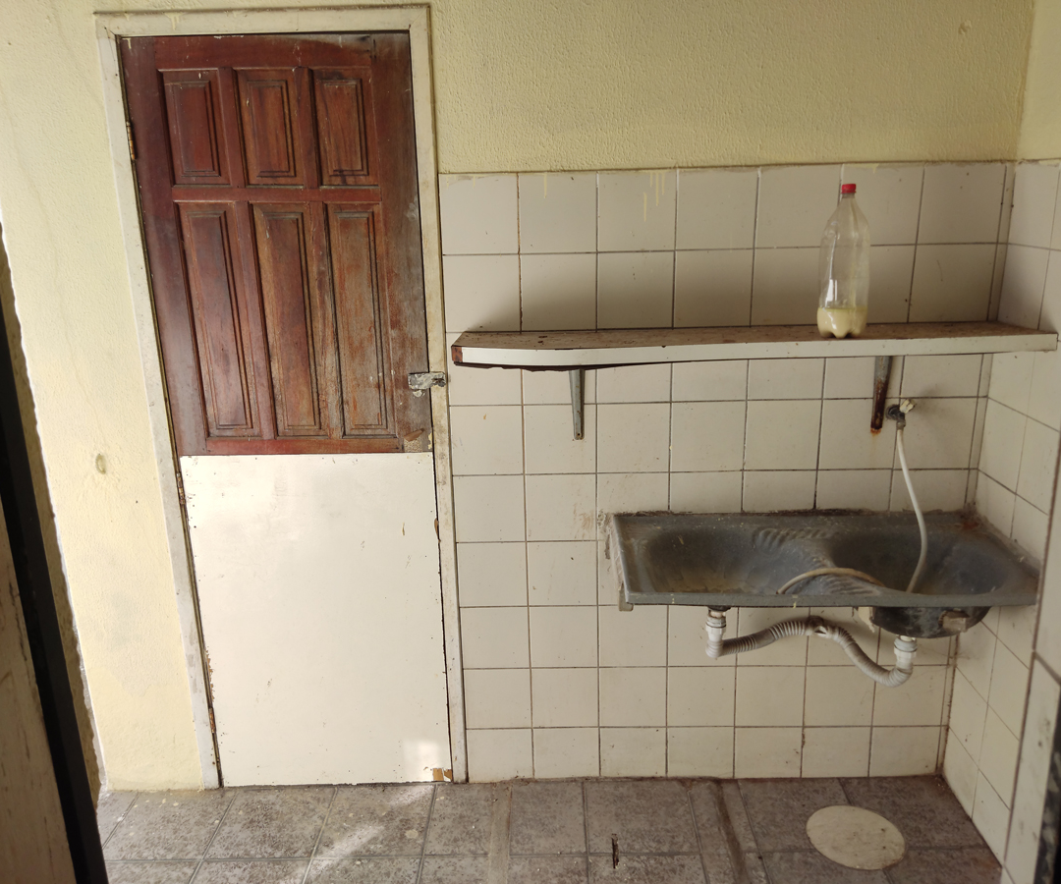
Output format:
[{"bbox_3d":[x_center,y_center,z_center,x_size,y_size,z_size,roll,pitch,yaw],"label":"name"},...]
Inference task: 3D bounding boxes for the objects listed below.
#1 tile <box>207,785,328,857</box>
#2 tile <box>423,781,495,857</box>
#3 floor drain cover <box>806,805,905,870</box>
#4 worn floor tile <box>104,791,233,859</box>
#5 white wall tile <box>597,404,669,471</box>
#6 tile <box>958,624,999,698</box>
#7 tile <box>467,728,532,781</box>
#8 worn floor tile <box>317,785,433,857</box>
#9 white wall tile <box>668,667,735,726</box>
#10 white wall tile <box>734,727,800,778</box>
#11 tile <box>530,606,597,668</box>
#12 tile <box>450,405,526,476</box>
[{"bbox_3d":[-0.741,1.095,2.451,0.301,0.010,0.299,-1,15,2],"label":"tile"},{"bbox_3d":[-0.198,1.078,2.434,0.180,0.010,0.298,-1,15,2],"label":"tile"},{"bbox_3d":[0.892,1.083,2.337,0.252,0.010,0.252,-1,15,2],"label":"floor drain cover"},{"bbox_3d":[-1.041,1.103,2.471,0.300,0.009,0.295,-1,15,2],"label":"worn floor tile"},{"bbox_3d":[0.282,-0.009,2.306,0.198,0.197,0.010,-1,16,3],"label":"white wall tile"},{"bbox_3d":[1.225,0.577,2.330,0.010,0.197,0.200,0,15,4],"label":"tile"},{"bbox_3d":[-0.093,0.941,2.589,0.200,0.175,0.010,-1,15,2],"label":"tile"},{"bbox_3d":[-0.439,1.086,2.441,0.297,0.010,0.297,-1,15,2],"label":"worn floor tile"},{"bbox_3d":[0.499,0.745,2.491,0.198,0.197,0.009,-1,15,2],"label":"white wall tile"},{"bbox_3d":[0.710,0.929,2.556,0.200,0.175,0.010,-1,15,2],"label":"white wall tile"},{"bbox_3d":[0.097,0.564,2.466,0.197,0.195,0.010,-1,15,2],"label":"tile"},{"bbox_3d":[-0.118,-0.003,2.325,0.198,0.197,0.010,-1,16,3],"label":"tile"}]

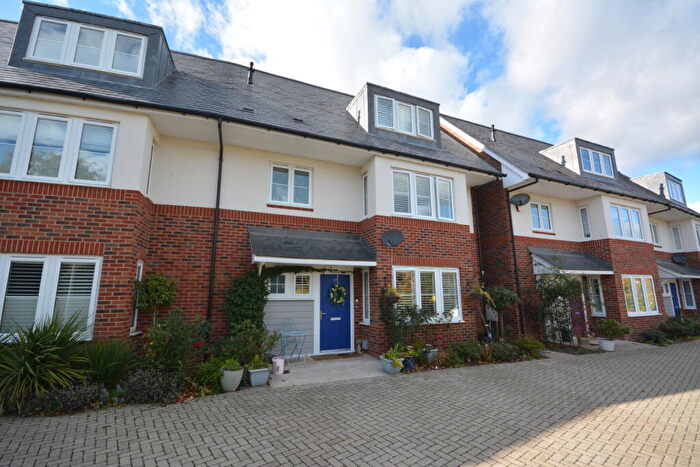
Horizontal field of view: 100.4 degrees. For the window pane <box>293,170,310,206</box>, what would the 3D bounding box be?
[{"bbox_3d":[-1.303,-1.254,7.835,0.500,1.000,0.070,4,-10,-23],"label":"window pane"}]

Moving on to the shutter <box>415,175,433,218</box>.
[{"bbox_3d":[2.079,-1.057,8.199,0.540,1.160,0.060,4,-11,-24],"label":"shutter"}]

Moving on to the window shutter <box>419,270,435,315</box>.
[{"bbox_3d":[2.075,1.599,7.725,0.520,1.160,0.060,4,-11,-24],"label":"window shutter"}]

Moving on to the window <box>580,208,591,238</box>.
[{"bbox_3d":[9.064,-0.385,11.227,0.080,1.140,0.320,4,-10,-23],"label":"window"}]

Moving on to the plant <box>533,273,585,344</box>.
[{"bbox_3d":[6.987,2.451,9.728,1.450,2.400,0.750,4,-10,-23],"label":"plant"}]

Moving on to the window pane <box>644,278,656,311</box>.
[{"bbox_3d":[11.899,2.426,11.543,0.460,1.220,0.050,4,-11,-22],"label":"window pane"}]

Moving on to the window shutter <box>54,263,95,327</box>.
[{"bbox_3d":[-4.962,1.123,5.248,0.540,1.150,0.060,3,-10,-18],"label":"window shutter"}]

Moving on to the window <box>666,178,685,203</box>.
[{"bbox_3d":[17.125,-2.161,15.300,2.100,1.050,0.120,5,-11,-29],"label":"window"}]

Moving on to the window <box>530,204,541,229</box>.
[{"bbox_3d":[6.757,-0.619,10.625,0.480,0.920,0.080,4,-10,-23],"label":"window"}]

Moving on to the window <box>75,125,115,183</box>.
[{"bbox_3d":[-4.957,-1.566,5.679,0.540,1.170,0.080,3,-10,-16],"label":"window"}]

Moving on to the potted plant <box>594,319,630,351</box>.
[{"bbox_3d":[8.185,3.171,9.130,0.750,0.880,0.750,4,-10,-25],"label":"potted plant"}]

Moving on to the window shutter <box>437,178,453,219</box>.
[{"bbox_3d":[2.781,-1.019,8.516,0.530,1.160,0.060,4,-11,-24],"label":"window shutter"}]

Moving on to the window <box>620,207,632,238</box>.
[{"bbox_3d":[10.669,-0.391,11.212,0.530,1.130,0.080,4,-11,-24],"label":"window"}]

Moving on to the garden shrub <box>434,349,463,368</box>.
[{"bbox_3d":[2.178,2.753,6.451,0.660,0.420,0.560,4,-10,-23],"label":"garden shrub"}]

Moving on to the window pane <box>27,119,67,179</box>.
[{"bbox_3d":[-5.603,-1.589,5.422,0.460,1.120,0.050,3,-10,-18],"label":"window pane"}]

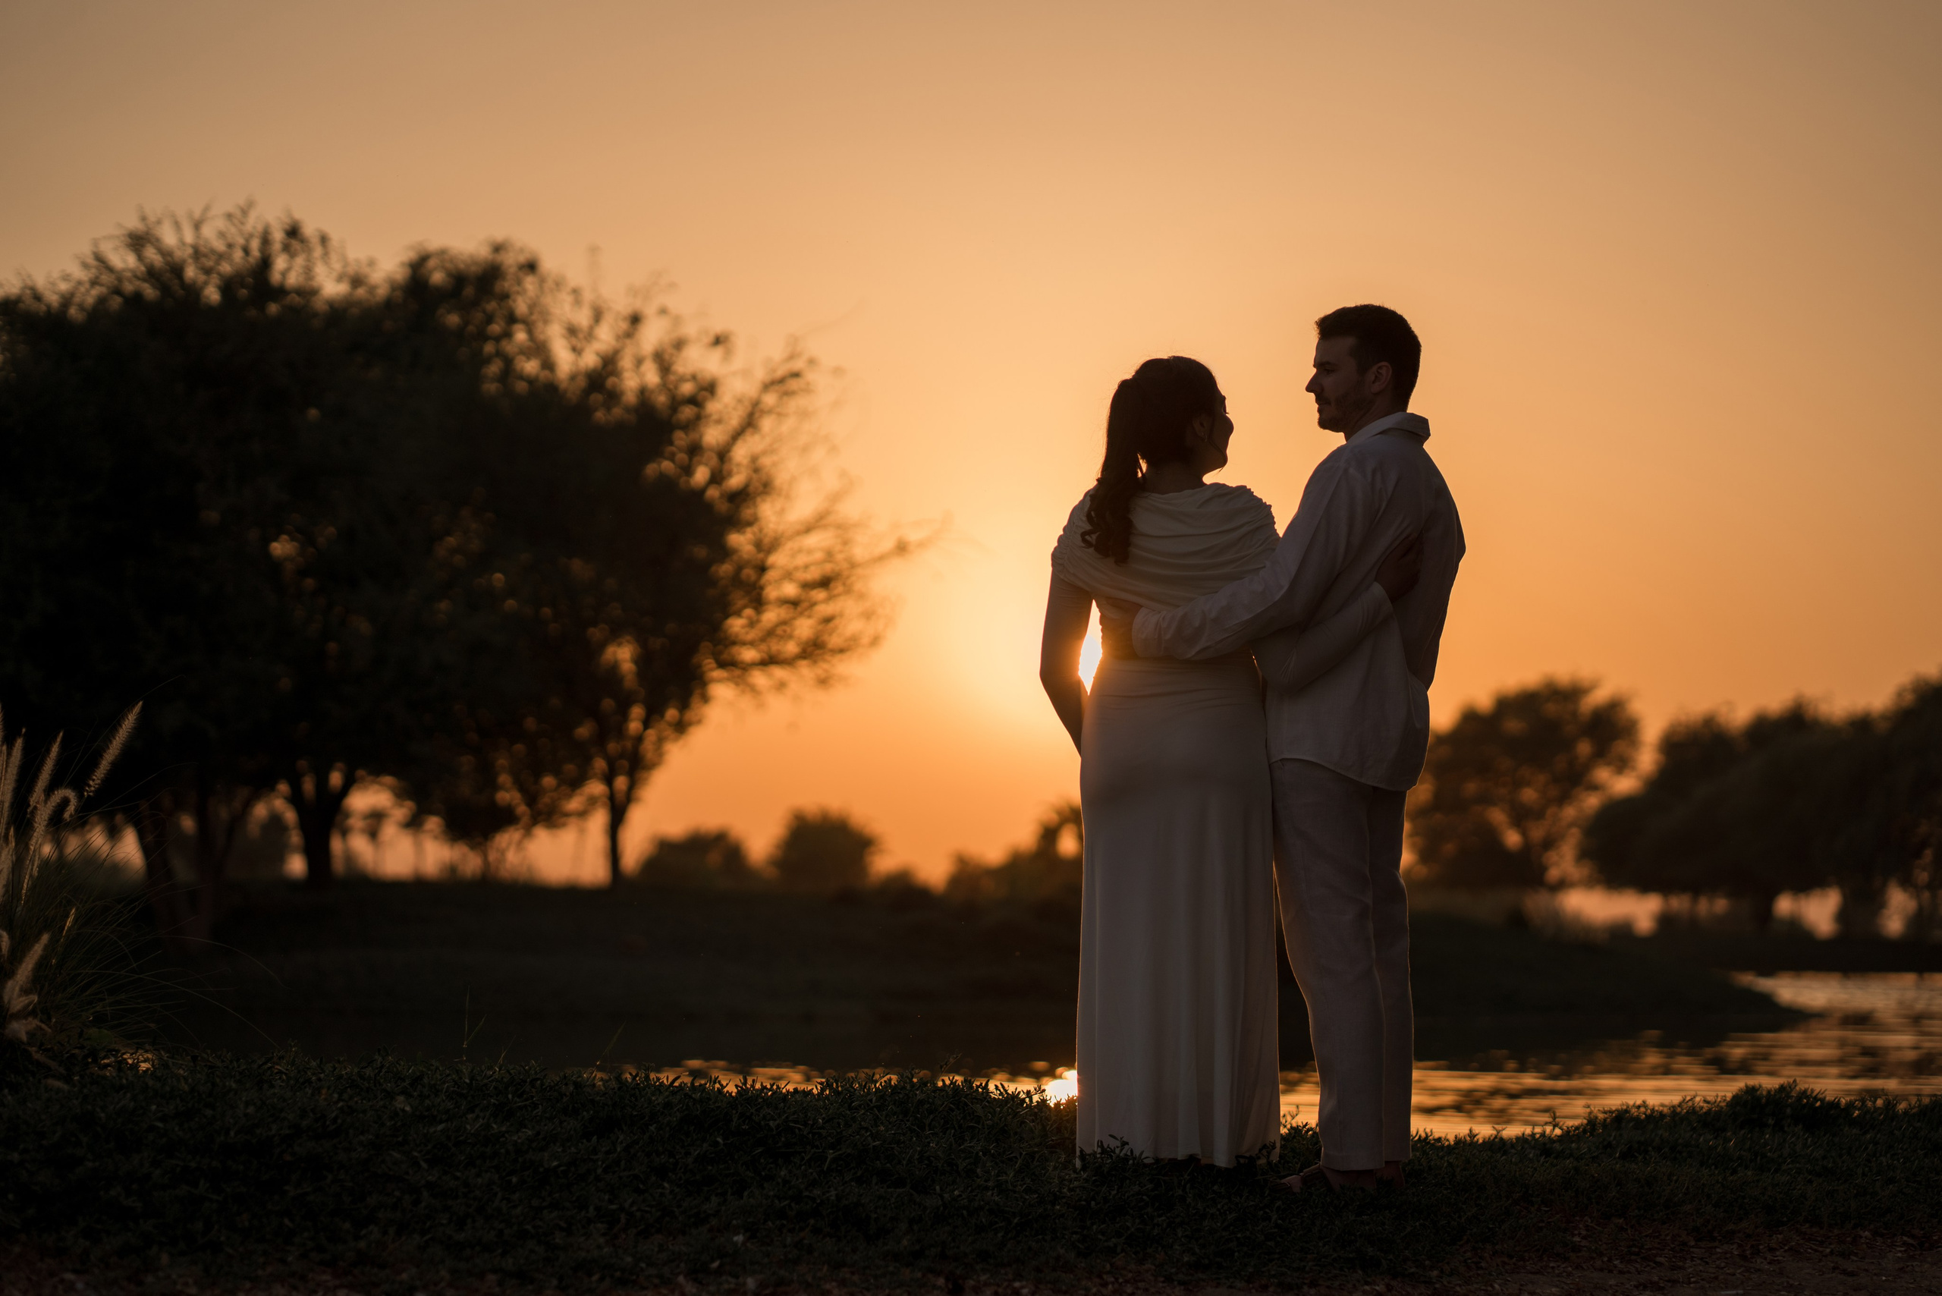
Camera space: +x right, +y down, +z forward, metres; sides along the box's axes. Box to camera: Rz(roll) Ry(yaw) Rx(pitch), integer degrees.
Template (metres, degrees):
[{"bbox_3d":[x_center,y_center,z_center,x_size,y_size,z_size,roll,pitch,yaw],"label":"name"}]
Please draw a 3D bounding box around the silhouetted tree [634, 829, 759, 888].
[{"bbox_3d":[-7.443,5.811,125.000,3.430,1.870,3.260,0,-3,0],"label":"silhouetted tree"}]

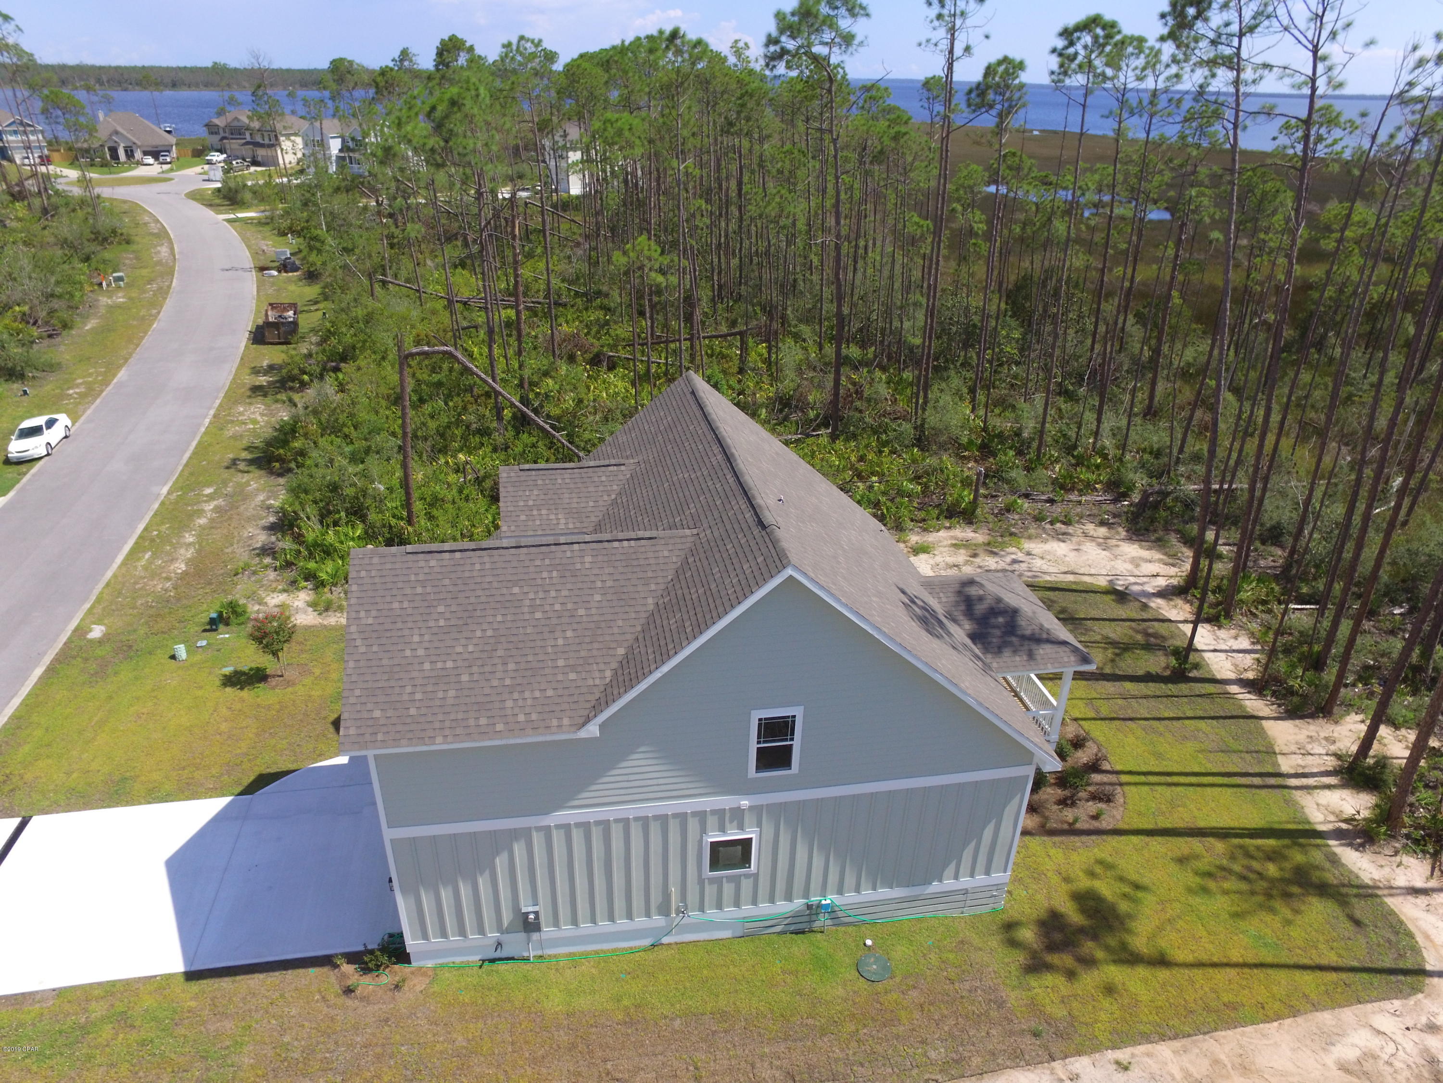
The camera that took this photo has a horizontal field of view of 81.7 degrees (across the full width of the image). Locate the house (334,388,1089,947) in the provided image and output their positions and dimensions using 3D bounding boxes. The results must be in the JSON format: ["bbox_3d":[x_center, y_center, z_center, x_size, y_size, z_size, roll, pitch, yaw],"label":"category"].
[{"bbox_3d":[0.889,2.042,22.542,18.165,9.933,11.866,-3,29,-10],"label":"house"}]

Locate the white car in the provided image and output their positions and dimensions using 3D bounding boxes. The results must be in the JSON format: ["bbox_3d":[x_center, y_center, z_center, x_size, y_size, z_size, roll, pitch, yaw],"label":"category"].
[{"bbox_3d":[-37.514,-5.790,45.813,1.760,1.380,4.600,-7,30,-17],"label":"white car"}]

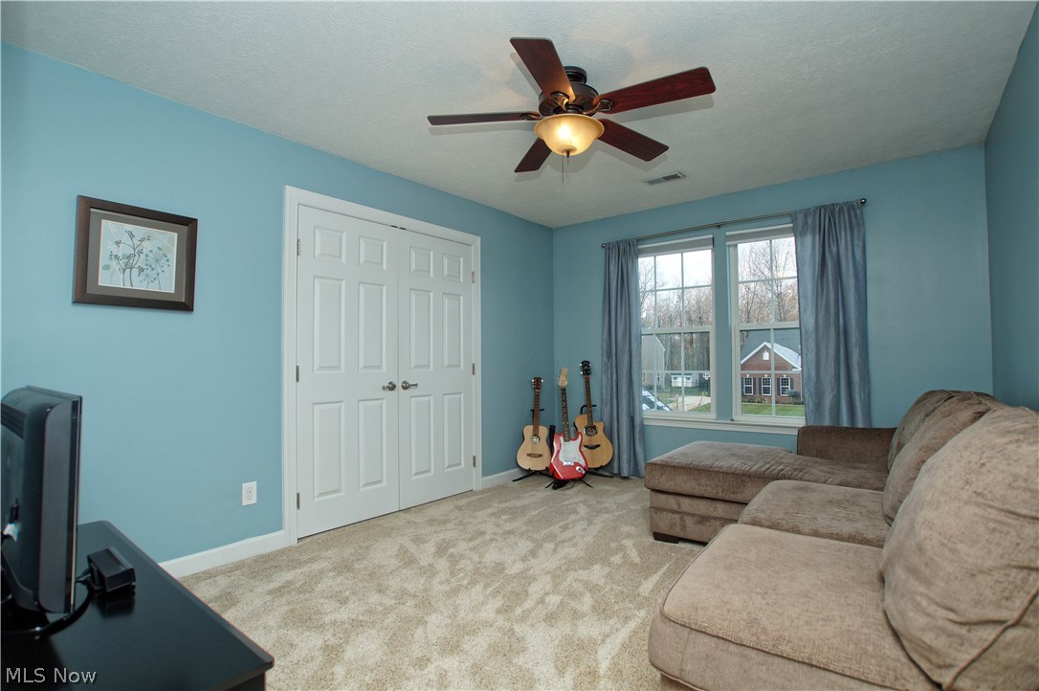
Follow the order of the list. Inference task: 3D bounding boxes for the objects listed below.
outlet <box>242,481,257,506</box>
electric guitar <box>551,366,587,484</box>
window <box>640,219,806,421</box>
[{"bbox_3d":[-1.510,0.830,2.583,0.012,0.118,0.073,-1,-2,42],"label":"outlet"},{"bbox_3d":[0.430,0.686,4.080,0.320,0.980,0.080,0,-10,-4],"label":"electric guitar"},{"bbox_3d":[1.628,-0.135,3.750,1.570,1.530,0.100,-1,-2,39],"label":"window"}]

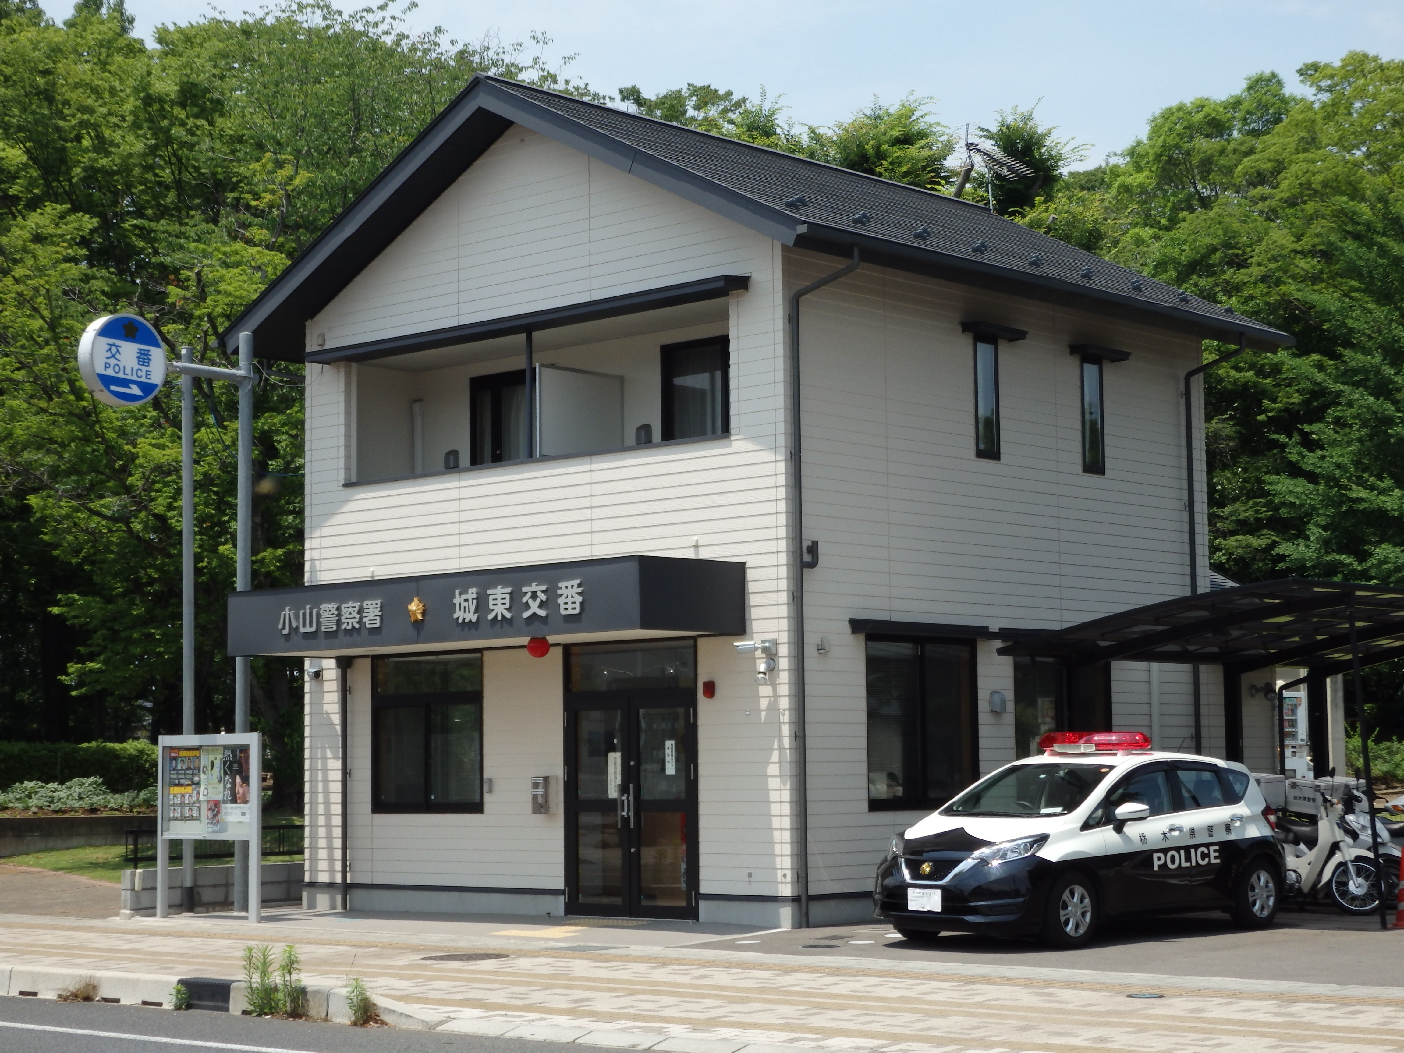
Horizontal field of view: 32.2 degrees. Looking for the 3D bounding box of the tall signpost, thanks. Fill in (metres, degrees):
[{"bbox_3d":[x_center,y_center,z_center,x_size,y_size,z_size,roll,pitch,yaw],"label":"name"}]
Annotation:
[{"bbox_3d":[-5.226,0.887,24.020,0.260,5.900,1.960,-6,-7,41],"label":"tall signpost"}]

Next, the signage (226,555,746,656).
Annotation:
[{"bbox_3d":[-2.150,0.796,22.675,5.570,0.630,1.380,-6,-7,41],"label":"signage"}]

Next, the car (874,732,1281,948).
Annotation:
[{"bbox_3d":[3.081,2.485,19.683,1.740,1.650,4.100,-6,-8,44],"label":"car"}]

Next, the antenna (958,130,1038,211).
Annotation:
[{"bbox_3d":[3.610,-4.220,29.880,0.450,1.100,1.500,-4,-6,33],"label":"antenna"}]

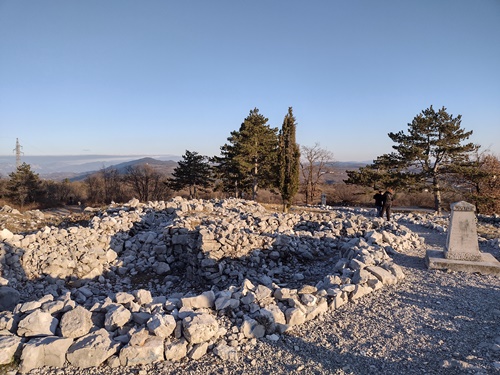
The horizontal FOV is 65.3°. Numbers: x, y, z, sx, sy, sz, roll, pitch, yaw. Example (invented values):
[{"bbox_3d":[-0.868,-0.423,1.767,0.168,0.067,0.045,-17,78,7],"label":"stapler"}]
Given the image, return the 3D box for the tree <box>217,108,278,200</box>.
[{"bbox_3d":[-0.231,-2.954,36.000,5.720,8.680,5.500,0,4,0],"label":"tree"}]

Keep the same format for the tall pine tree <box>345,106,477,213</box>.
[{"bbox_3d":[11.523,-1.974,28.000,9.480,7.680,7.500,0,4,0],"label":"tall pine tree"}]

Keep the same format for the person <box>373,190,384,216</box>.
[{"bbox_3d":[7.428,0.952,22.500,0.620,1.560,0.450,1,4,15],"label":"person"}]

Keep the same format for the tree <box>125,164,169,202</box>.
[{"bbox_3d":[-11.412,-0.331,43.000,4.850,4.410,4.500,0,4,0],"label":"tree"}]

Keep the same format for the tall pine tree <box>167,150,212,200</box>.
[{"bbox_3d":[-6.560,-1.268,43.000,4.850,5.620,4.600,0,4,0],"label":"tall pine tree"}]

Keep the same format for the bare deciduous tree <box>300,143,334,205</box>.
[{"bbox_3d":[6.404,-1.304,37.000,3.230,5.930,3.200,0,4,0],"label":"bare deciduous tree"}]

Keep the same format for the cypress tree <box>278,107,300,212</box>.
[{"bbox_3d":[2.905,-2.028,28.500,1.570,7.780,1.500,0,4,0],"label":"cypress tree"}]

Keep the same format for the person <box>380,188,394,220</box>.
[{"bbox_3d":[7.347,0.912,20.800,0.600,1.770,0.550,3,5,40],"label":"person"}]

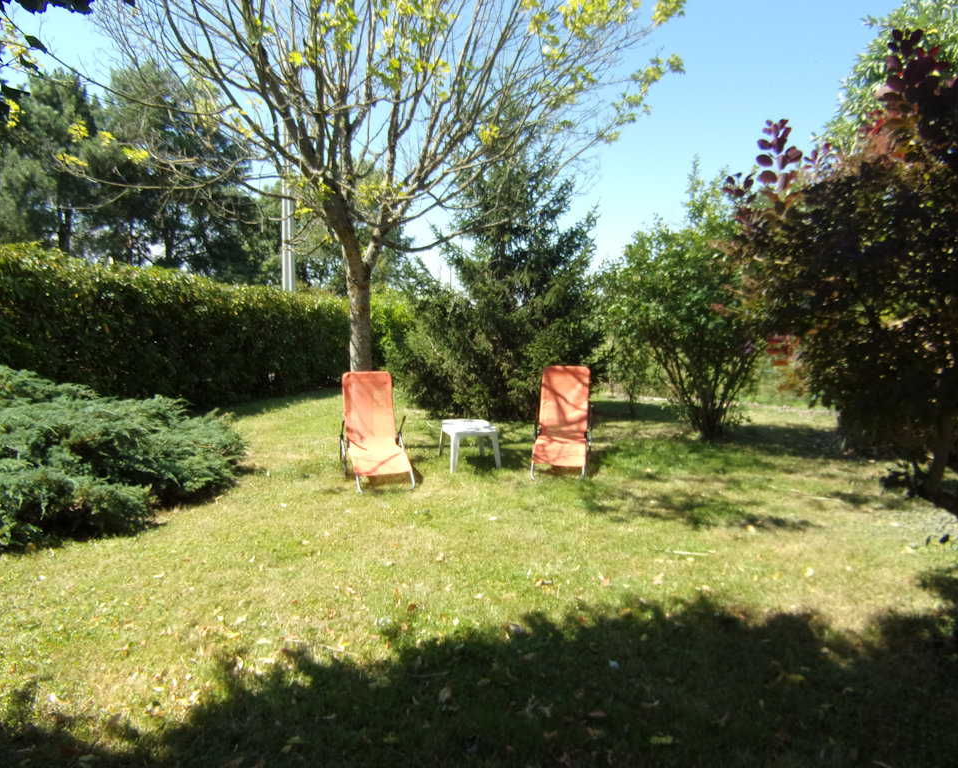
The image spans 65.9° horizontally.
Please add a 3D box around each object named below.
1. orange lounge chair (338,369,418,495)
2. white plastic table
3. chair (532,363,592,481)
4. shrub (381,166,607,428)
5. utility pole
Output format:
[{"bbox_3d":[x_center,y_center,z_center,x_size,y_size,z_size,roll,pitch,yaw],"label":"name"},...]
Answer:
[{"bbox_3d":[-0.958,0.408,6.980,0.600,1.030,0.980,-2,5,-18],"label":"orange lounge chair"},{"bbox_3d":[-0.100,0.653,7.736,0.500,0.410,0.500,-1,5,-16],"label":"white plastic table"},{"bbox_3d":[0.838,0.370,7.421,0.600,1.030,0.980,1,5,11],"label":"chair"},{"bbox_3d":[0.258,-1.649,12.303,3.600,4.250,3.400,0,5,0],"label":"shrub"},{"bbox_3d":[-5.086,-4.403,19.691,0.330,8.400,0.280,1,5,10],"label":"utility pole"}]

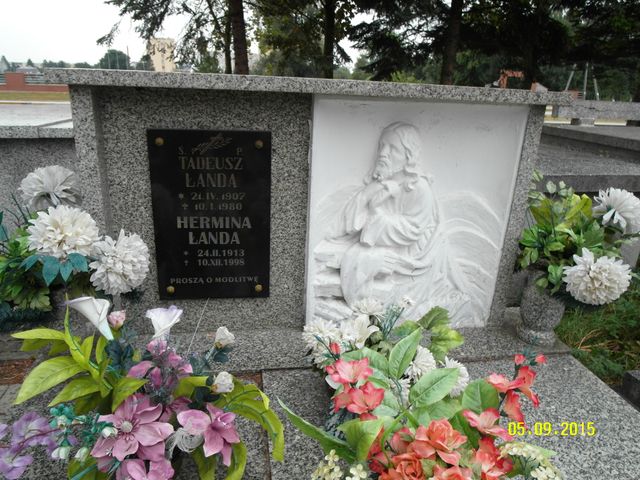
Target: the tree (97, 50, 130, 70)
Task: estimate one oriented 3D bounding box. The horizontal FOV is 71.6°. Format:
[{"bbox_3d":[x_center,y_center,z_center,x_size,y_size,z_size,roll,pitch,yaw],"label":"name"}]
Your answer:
[{"bbox_3d":[-35.012,-29.835,75.787,5.747,4.670,5.460,-6,21,-23],"label":"tree"}]

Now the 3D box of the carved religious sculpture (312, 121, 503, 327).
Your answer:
[{"bbox_3d":[0.287,-0.030,1.485,0.655,0.718,0.100,0,20,-9],"label":"carved religious sculpture"}]

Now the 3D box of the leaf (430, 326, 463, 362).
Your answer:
[{"bbox_3d":[0.384,0.314,1.346,0.109,0.091,0.060,9,21,18],"label":"leaf"}]

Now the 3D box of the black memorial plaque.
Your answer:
[{"bbox_3d":[-0.339,-0.062,1.405,0.360,0.557,0.030,0,20,-9],"label":"black memorial plaque"}]

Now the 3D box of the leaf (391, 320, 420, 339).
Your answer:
[{"bbox_3d":[0.251,0.267,1.308,0.097,0.054,0.055,7,20,12],"label":"leaf"}]

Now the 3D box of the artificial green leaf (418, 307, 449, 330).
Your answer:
[{"bbox_3d":[0.342,0.234,1.325,0.096,0.063,0.055,9,20,16],"label":"artificial green leaf"}]

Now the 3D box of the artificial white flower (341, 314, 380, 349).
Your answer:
[{"bbox_3d":[0.112,0.259,1.254,0.107,0.085,0.080,5,20,6],"label":"artificial white flower"}]

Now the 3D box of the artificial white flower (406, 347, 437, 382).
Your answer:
[{"bbox_3d":[0.292,0.360,1.289,0.105,0.095,0.075,8,20,15],"label":"artificial white flower"}]

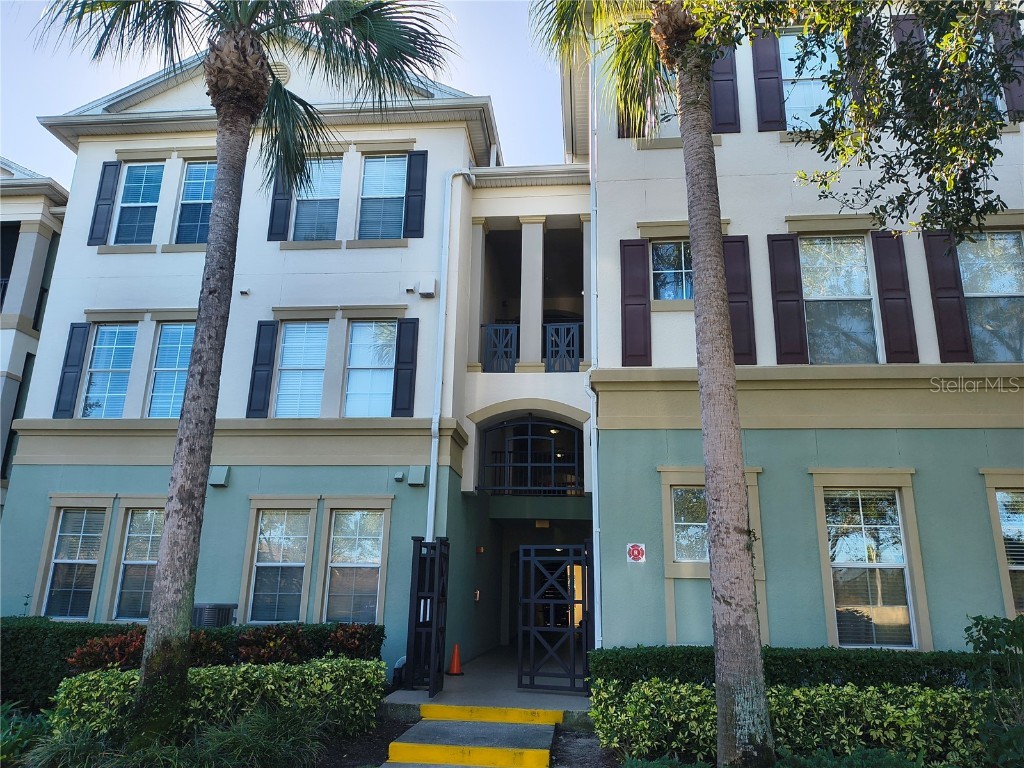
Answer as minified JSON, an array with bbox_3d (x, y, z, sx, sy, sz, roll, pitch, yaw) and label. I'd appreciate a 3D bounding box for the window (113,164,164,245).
[{"bbox_3d":[-7.051,-3.411,13.949,0.852,1.737,0.100,0,-16,5],"label":"window"}]

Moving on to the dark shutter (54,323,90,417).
[{"bbox_3d":[-7.695,-0.233,12.974,0.371,1.737,0.050,0,-16,5],"label":"dark shutter"}]

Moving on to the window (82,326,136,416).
[{"bbox_3d":[-7.090,-0.250,13.047,0.829,1.769,0.100,0,-16,5],"label":"window"}]

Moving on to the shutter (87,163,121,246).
[{"bbox_3d":[-7.616,-3.377,13.864,0.362,1.752,0.050,0,-16,5],"label":"shutter"}]

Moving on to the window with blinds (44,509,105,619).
[{"bbox_3d":[-7.371,3.031,12.521,0.838,1.835,0.110,0,-16,5],"label":"window with blinds"}]

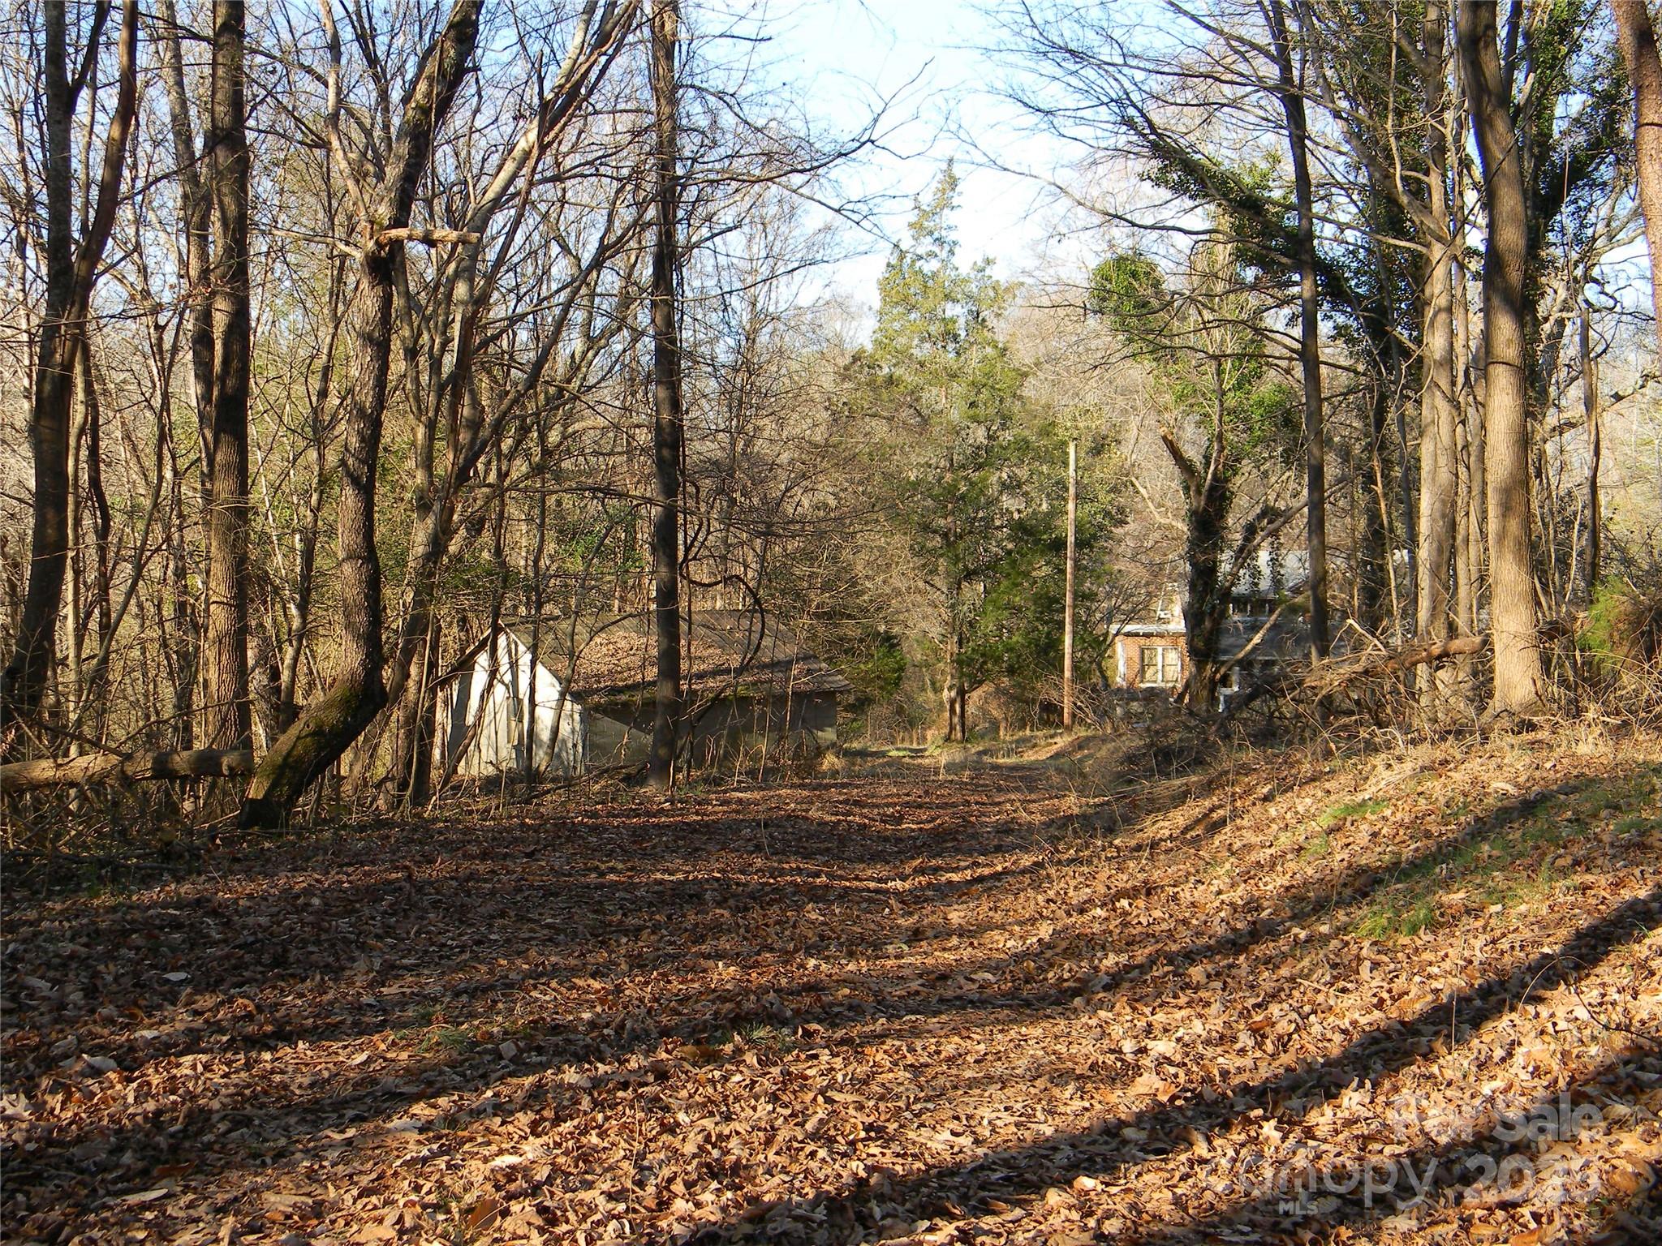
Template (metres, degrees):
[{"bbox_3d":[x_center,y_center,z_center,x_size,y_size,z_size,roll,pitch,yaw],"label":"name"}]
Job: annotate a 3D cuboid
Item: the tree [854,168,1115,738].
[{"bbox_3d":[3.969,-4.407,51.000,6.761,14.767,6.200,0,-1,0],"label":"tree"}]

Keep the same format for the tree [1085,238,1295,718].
[{"bbox_3d":[8.326,-3.354,45.000,4.808,10.715,4.600,0,-1,0],"label":"tree"}]

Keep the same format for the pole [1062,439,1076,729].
[{"bbox_3d":[6.173,-1.009,51.000,0.270,7.501,0.260,0,-1,0],"label":"pole"}]

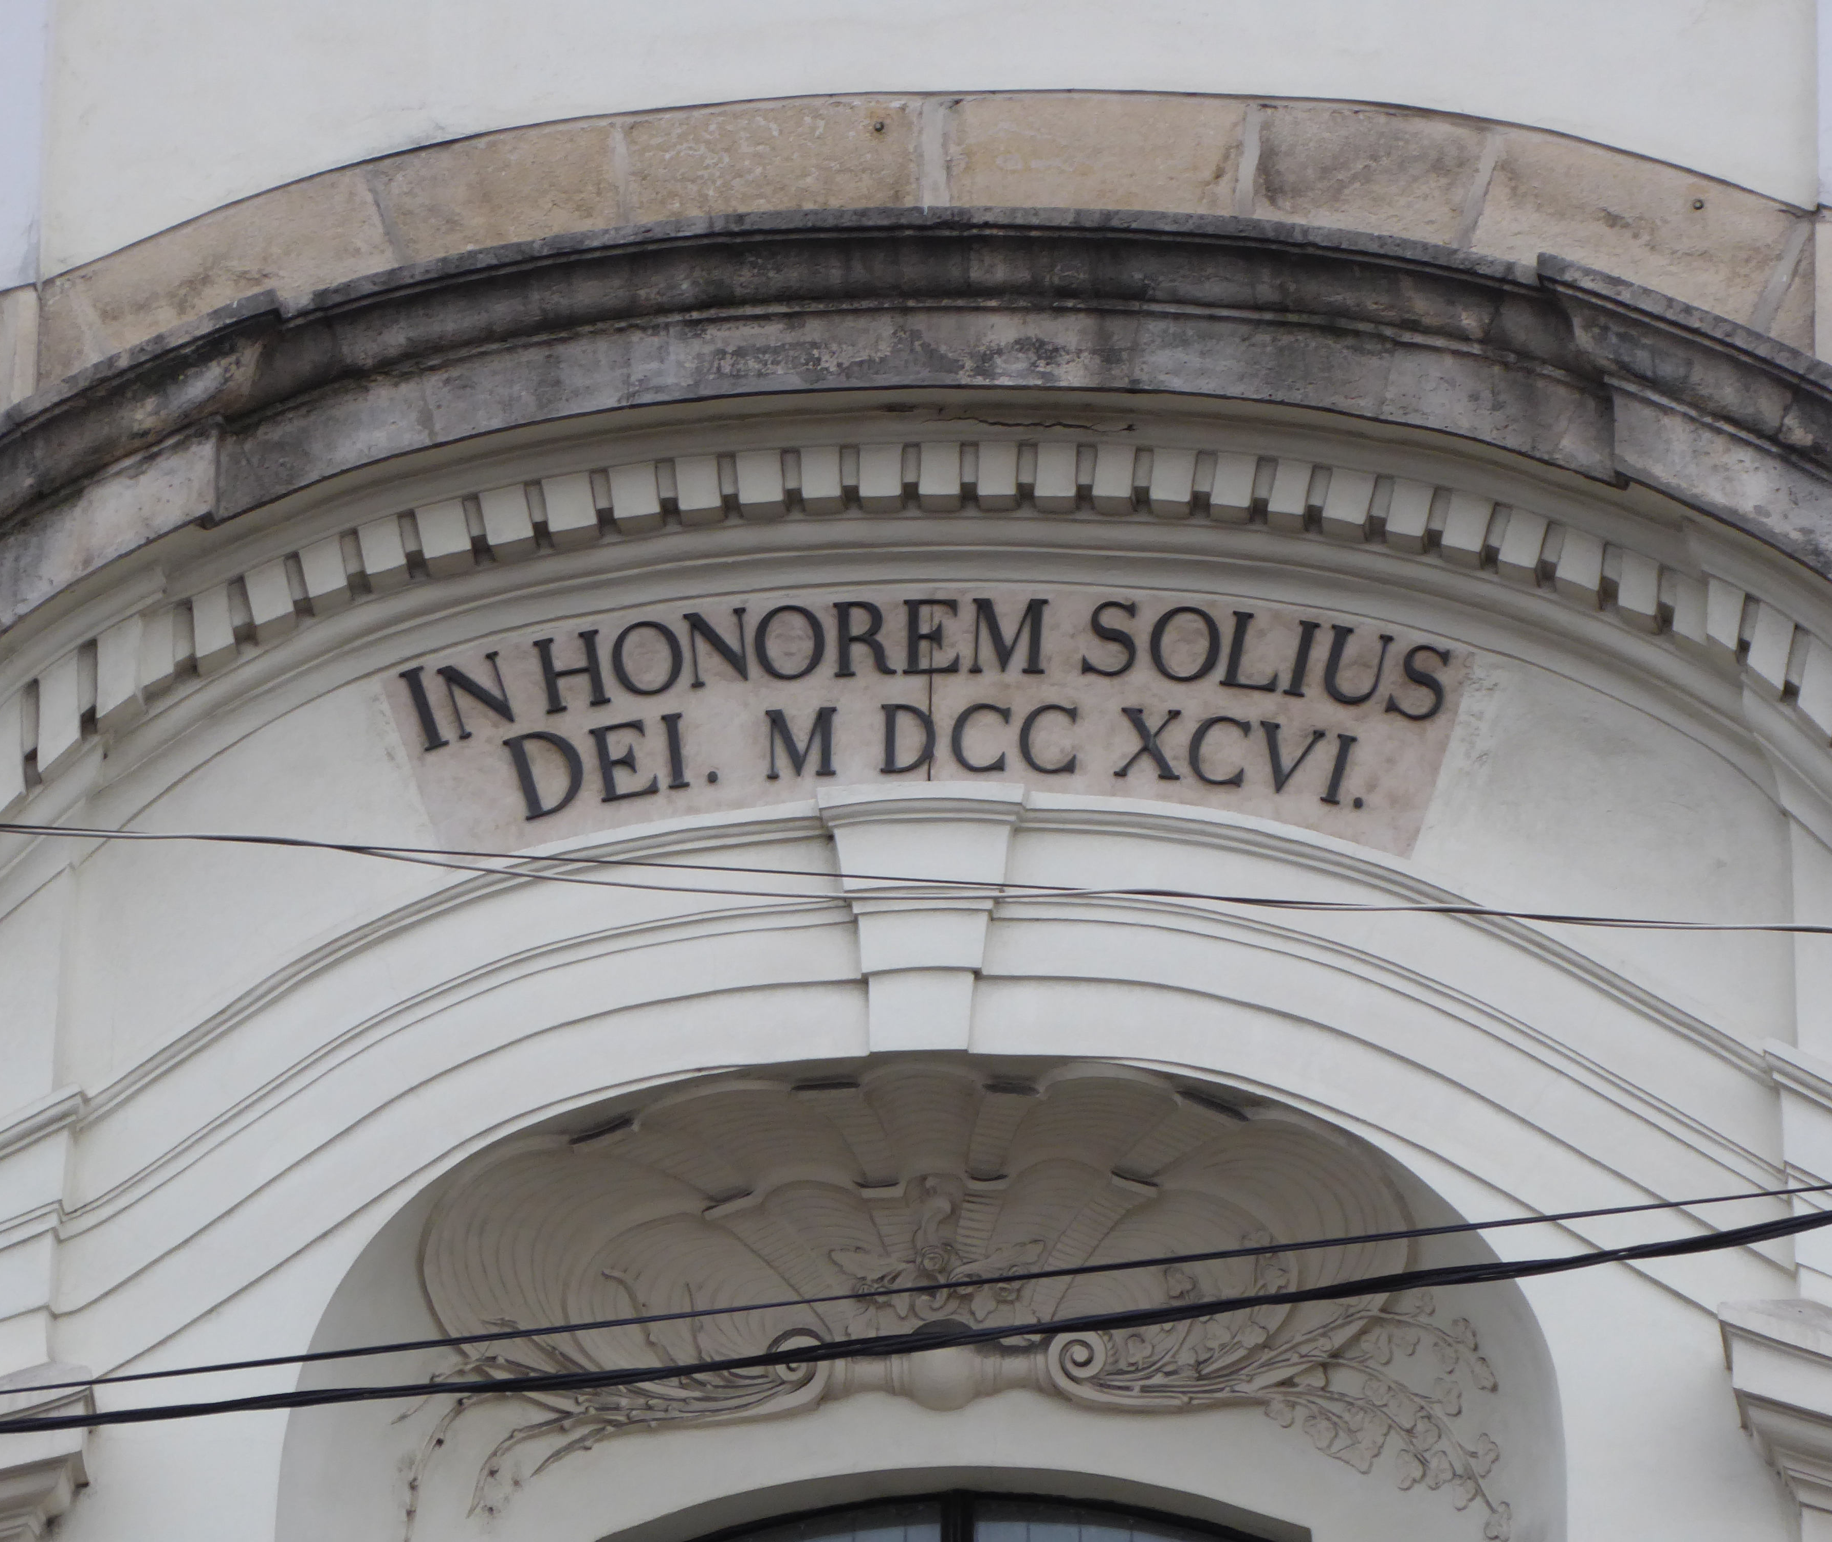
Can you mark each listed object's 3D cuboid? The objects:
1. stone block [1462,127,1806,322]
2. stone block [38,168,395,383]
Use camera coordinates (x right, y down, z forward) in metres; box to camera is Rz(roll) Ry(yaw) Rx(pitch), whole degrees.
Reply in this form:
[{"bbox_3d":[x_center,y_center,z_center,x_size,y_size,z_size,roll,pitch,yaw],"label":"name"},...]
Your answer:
[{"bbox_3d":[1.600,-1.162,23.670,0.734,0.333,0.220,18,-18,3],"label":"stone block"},{"bbox_3d":[-1.524,-1.098,23.921,0.742,0.275,0.220,-22,-22,6],"label":"stone block"}]

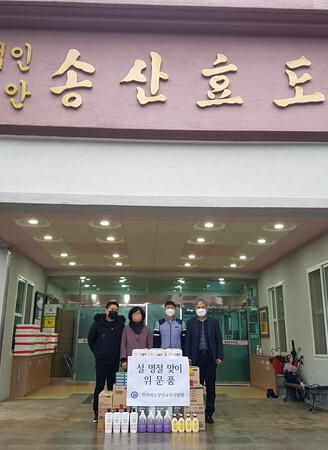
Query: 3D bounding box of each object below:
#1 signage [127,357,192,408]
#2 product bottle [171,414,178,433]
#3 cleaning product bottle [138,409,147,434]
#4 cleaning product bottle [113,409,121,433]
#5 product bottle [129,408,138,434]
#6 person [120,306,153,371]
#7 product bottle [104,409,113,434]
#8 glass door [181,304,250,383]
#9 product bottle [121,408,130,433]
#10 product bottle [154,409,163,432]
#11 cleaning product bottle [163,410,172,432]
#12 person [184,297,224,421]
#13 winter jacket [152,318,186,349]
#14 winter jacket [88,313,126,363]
[{"bbox_3d":[-0.070,2.060,5.946,0.815,0.619,0.010,2,-28,-4],"label":"signage"},{"bbox_3d":[0.140,2.522,5.735,0.072,0.207,0.058,1,-14,-2],"label":"product bottle"},{"bbox_3d":[-0.268,2.492,5.731,0.092,0.256,0.075,1,-14,-2],"label":"cleaning product bottle"},{"bbox_3d":[-0.589,2.466,5.674,0.092,0.283,0.065,2,-15,-5],"label":"cleaning product bottle"},{"bbox_3d":[-0.374,2.467,5.683,0.090,0.279,0.068,1,-14,-2],"label":"product bottle"},{"bbox_3d":[-0.398,2.028,6.658,0.470,1.611,0.300,1,-14,-2],"label":"person"},{"bbox_3d":[-0.688,2.466,5.672,0.092,0.283,0.065,2,-15,-5],"label":"product bottle"},{"bbox_3d":[1.477,3.375,12.867,1.956,2.126,0.060,1,-15,-2],"label":"glass door"},{"bbox_3d":[-0.482,2.465,5.678,0.090,0.279,0.068,1,-14,-2],"label":"product bottle"},{"bbox_3d":[-0.058,2.495,5.726,0.097,0.258,0.065,2,-15,-5],"label":"product bottle"},{"bbox_3d":[0.048,2.496,5.728,0.095,0.258,0.065,2,-15,-5],"label":"cleaning product bottle"},{"bbox_3d":[0.585,1.991,6.681,0.540,1.712,0.310,1,-14,-2],"label":"person"},{"bbox_3d":[0.090,1.740,6.760,0.520,0.670,0.280,2,-15,-5],"label":"winter jacket"},{"bbox_3d":[-0.844,1.684,6.737,0.520,0.710,0.350,1,-14,-2],"label":"winter jacket"}]

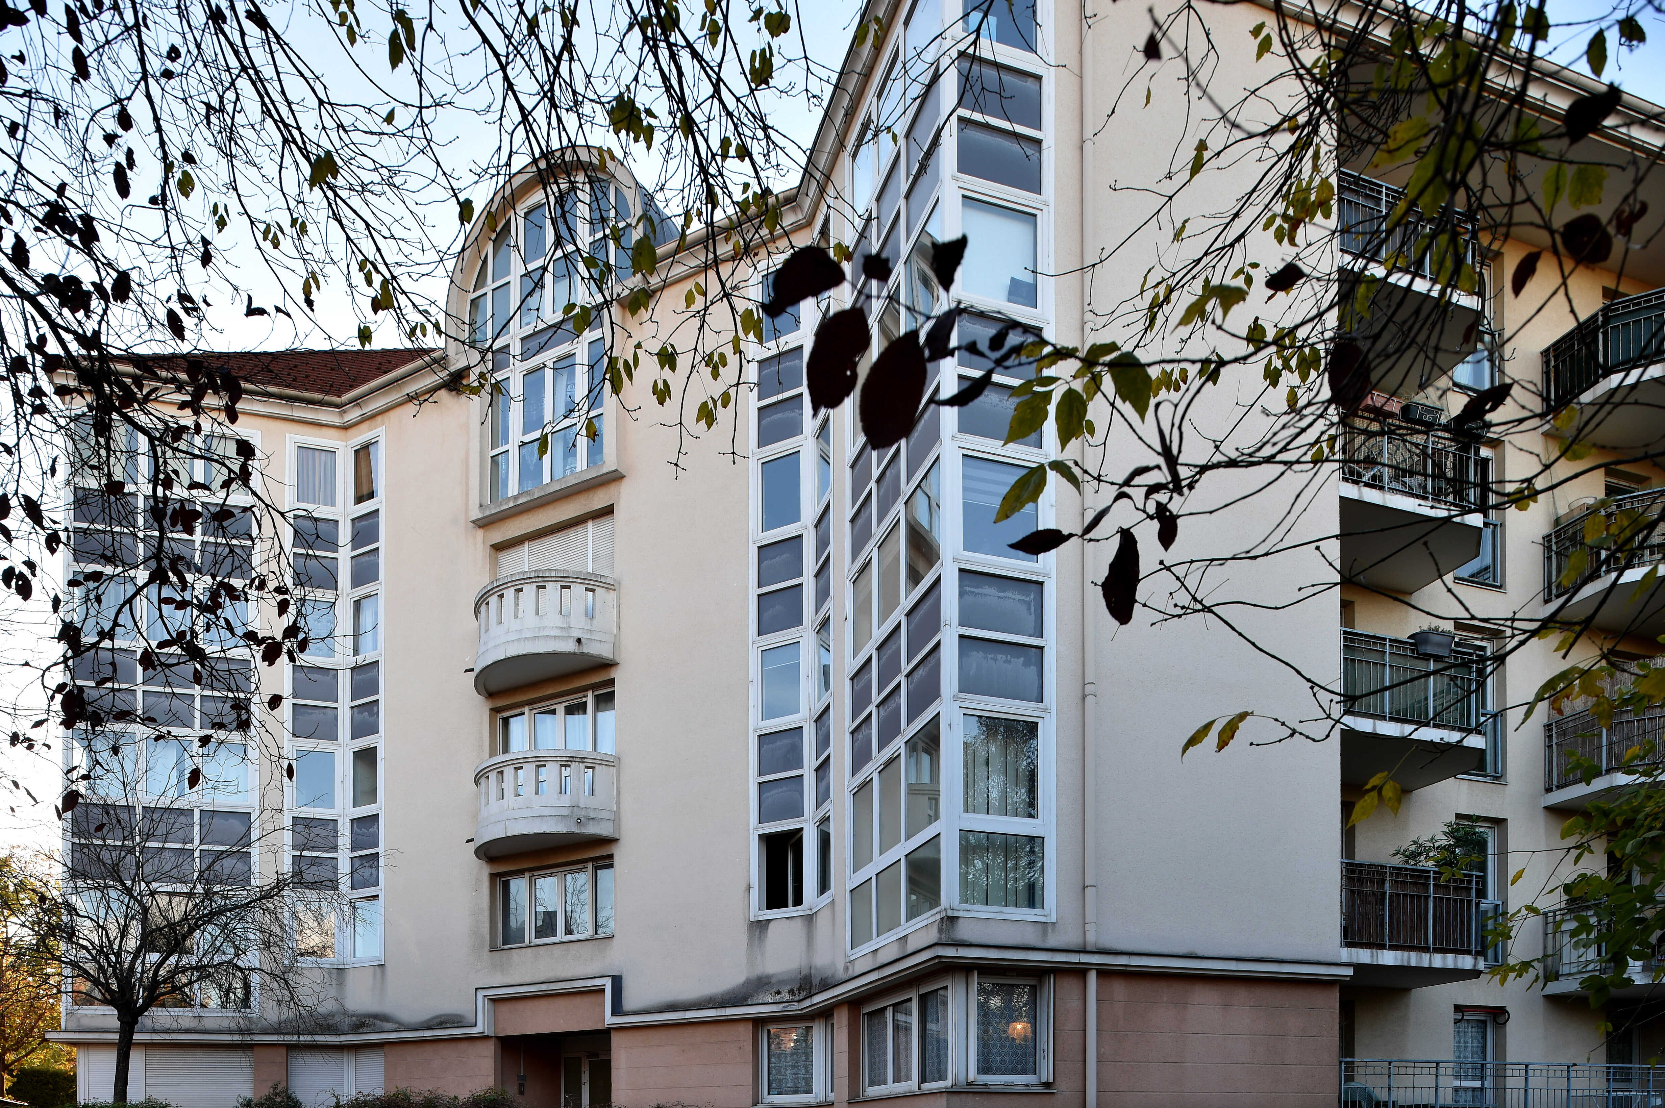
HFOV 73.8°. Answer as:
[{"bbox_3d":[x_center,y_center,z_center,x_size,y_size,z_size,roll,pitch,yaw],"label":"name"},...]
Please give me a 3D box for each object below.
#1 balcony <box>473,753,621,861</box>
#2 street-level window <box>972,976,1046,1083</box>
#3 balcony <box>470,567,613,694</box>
[{"bbox_3d":[-4.720,3.850,17.250,2.750,1.300,1.050,-10,-20,27],"label":"balcony"},{"bbox_3d":[1.860,5.030,11.750,0.850,1.140,0.150,6,-19,-17],"label":"street-level window"},{"bbox_3d":[-4.720,1.180,17.200,2.750,1.300,1.050,-10,-20,27],"label":"balcony"}]

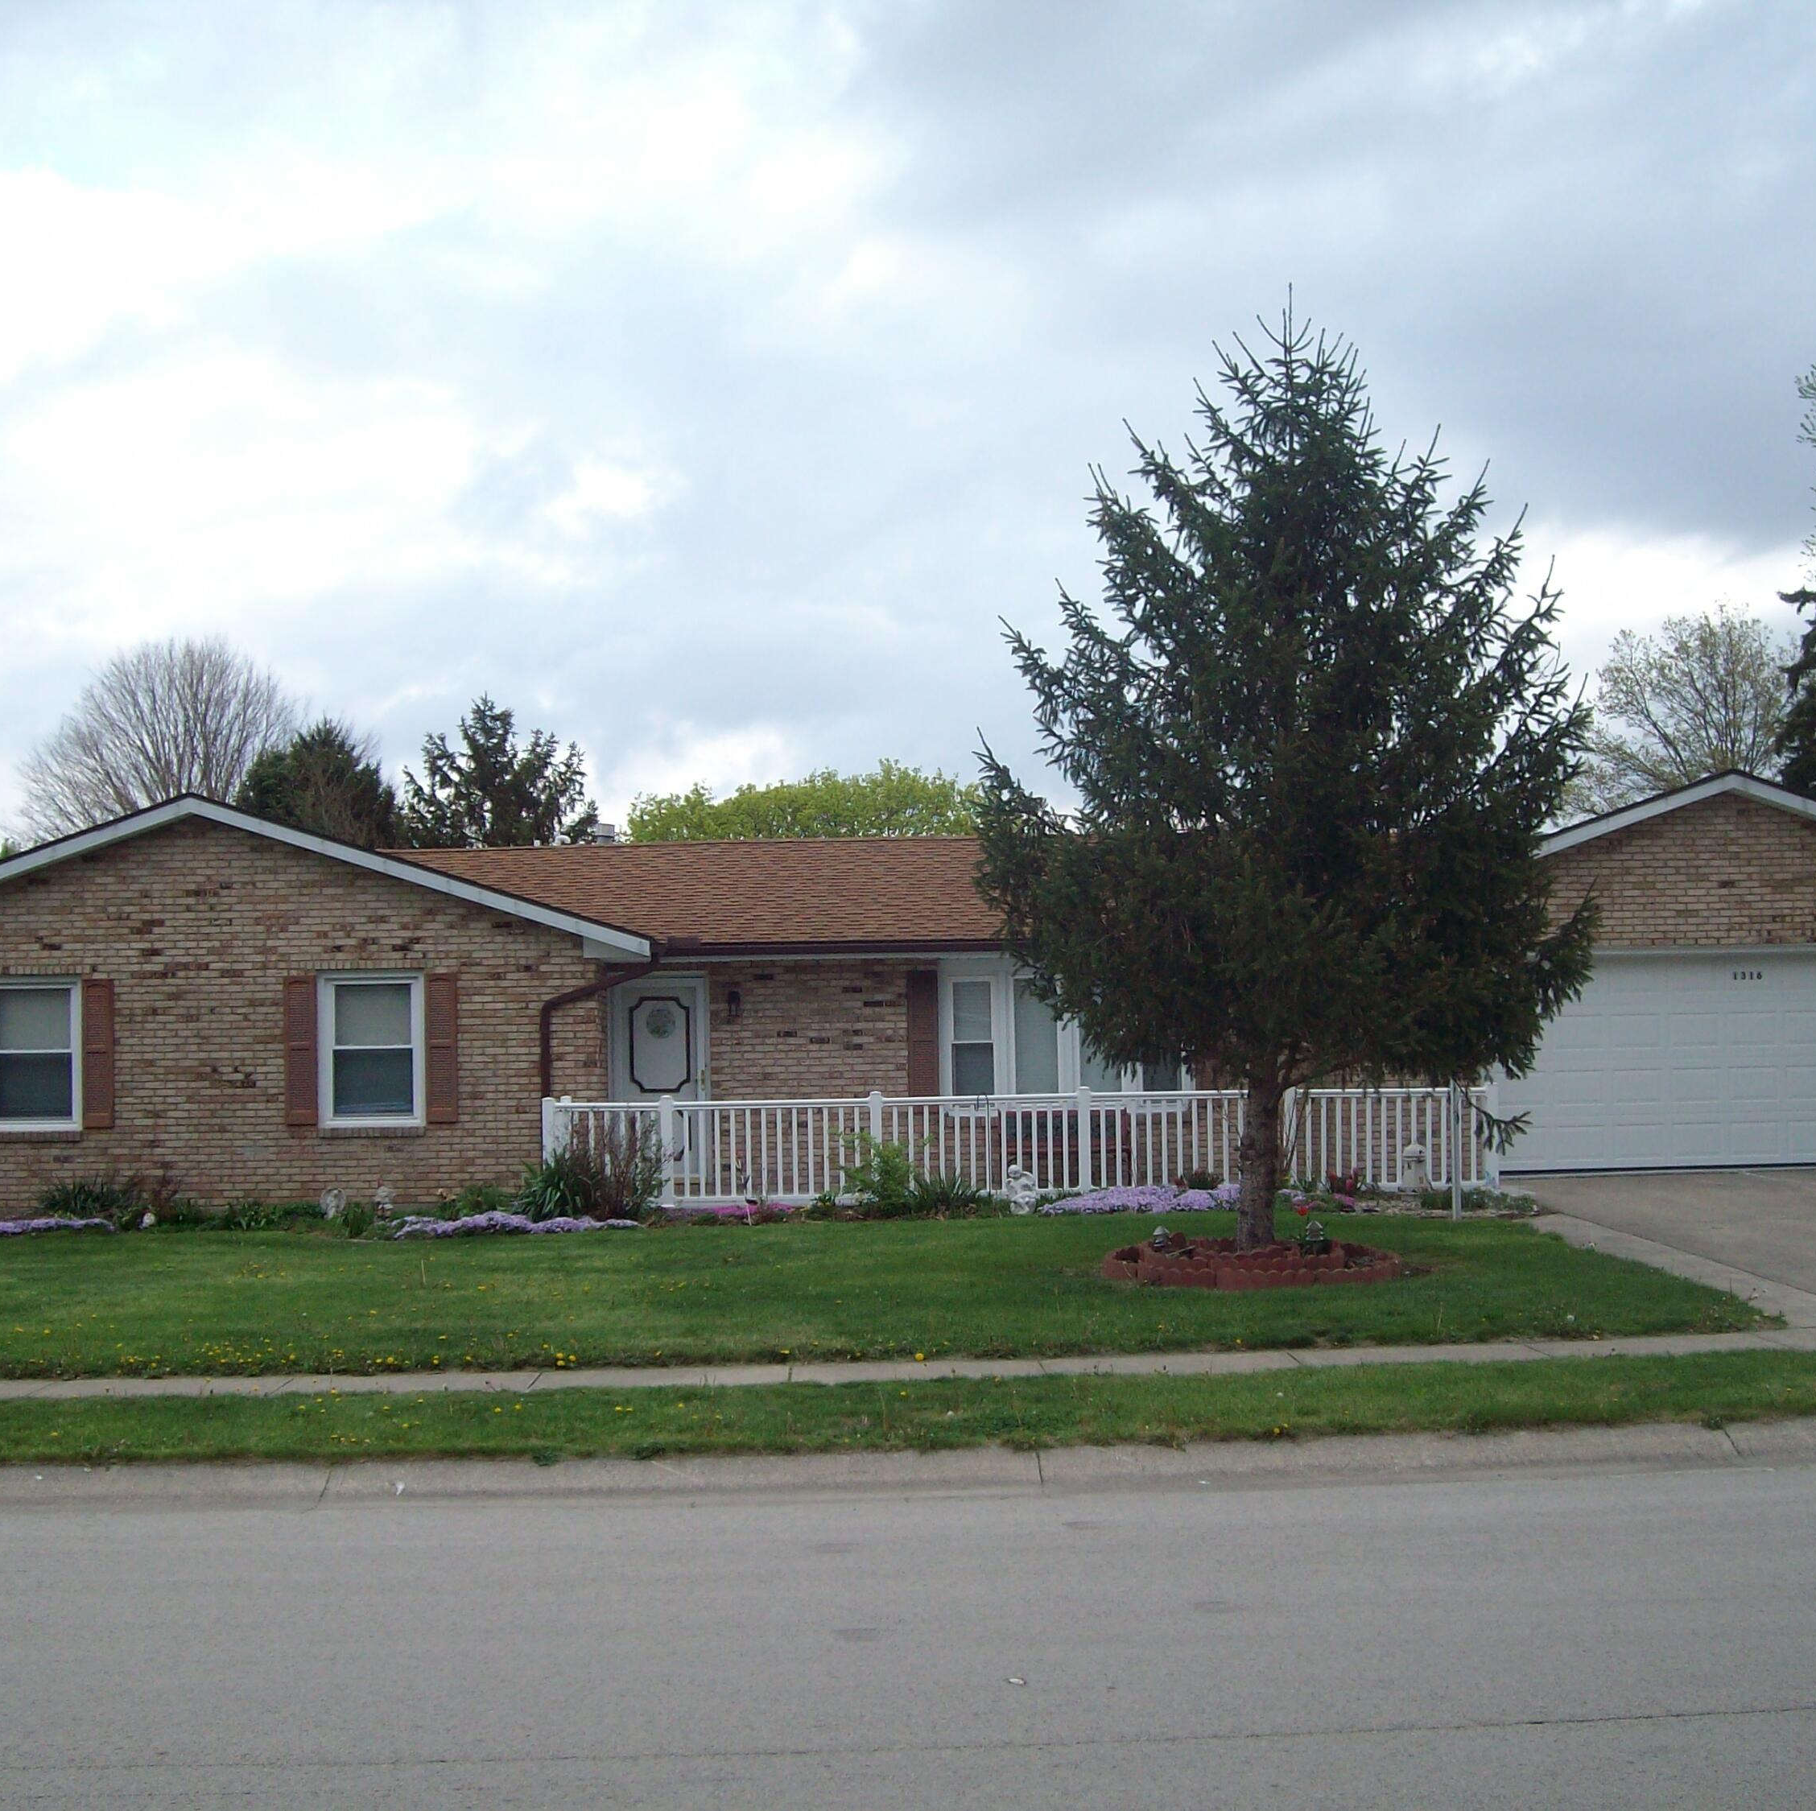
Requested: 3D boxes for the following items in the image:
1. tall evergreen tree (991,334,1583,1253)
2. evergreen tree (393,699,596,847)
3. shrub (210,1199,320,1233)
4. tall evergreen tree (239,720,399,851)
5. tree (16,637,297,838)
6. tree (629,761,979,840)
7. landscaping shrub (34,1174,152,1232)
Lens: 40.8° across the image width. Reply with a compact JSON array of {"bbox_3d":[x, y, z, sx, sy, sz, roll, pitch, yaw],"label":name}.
[{"bbox_3d":[2.430,-0.896,15.755,4.000,6.166,3.900,-1,-3,-2],"label":"tall evergreen tree"},{"bbox_3d":[-7.417,0.008,43.821,4.600,7.608,4.600,-1,-3,-2],"label":"evergreen tree"},{"bbox_3d":[-5.657,2.724,21.500,0.950,0.320,0.600,-1,-3,-2],"label":"shrub"},{"bbox_3d":[-10.242,0.274,42.833,3.600,7.103,3.600,-1,-3,-2],"label":"tall evergreen tree"},{"bbox_3d":[-16.017,-0.747,53.756,8.200,10.411,8.000,-1,-3,-2],"label":"tree"},{"bbox_3d":[-1.081,0.545,42.855,7.600,6.181,7.000,-1,-3,-2],"label":"tree"},{"bbox_3d":[-7.277,2.653,21.800,1.020,0.500,0.750,-1,-3,-2],"label":"landscaping shrub"}]

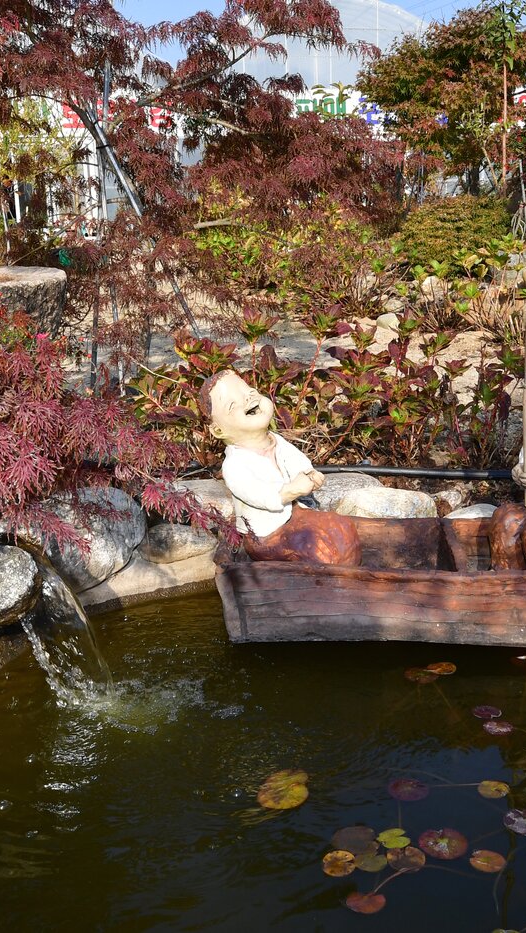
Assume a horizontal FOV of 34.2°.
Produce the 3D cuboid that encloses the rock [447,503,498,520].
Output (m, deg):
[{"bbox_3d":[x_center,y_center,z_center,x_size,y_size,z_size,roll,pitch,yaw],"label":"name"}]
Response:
[{"bbox_3d":[0.830,0.205,3.409,0.215,0.118,0.150,-2,15,0],"label":"rock"}]

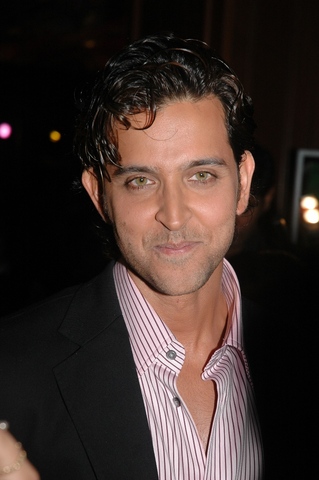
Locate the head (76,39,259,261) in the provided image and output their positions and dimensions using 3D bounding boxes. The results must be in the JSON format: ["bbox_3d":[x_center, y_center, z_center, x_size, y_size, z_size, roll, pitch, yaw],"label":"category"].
[{"bbox_3d":[0.008,-0.085,1.540,0.190,0.265,0.235,-5,5,-2],"label":"head"}]

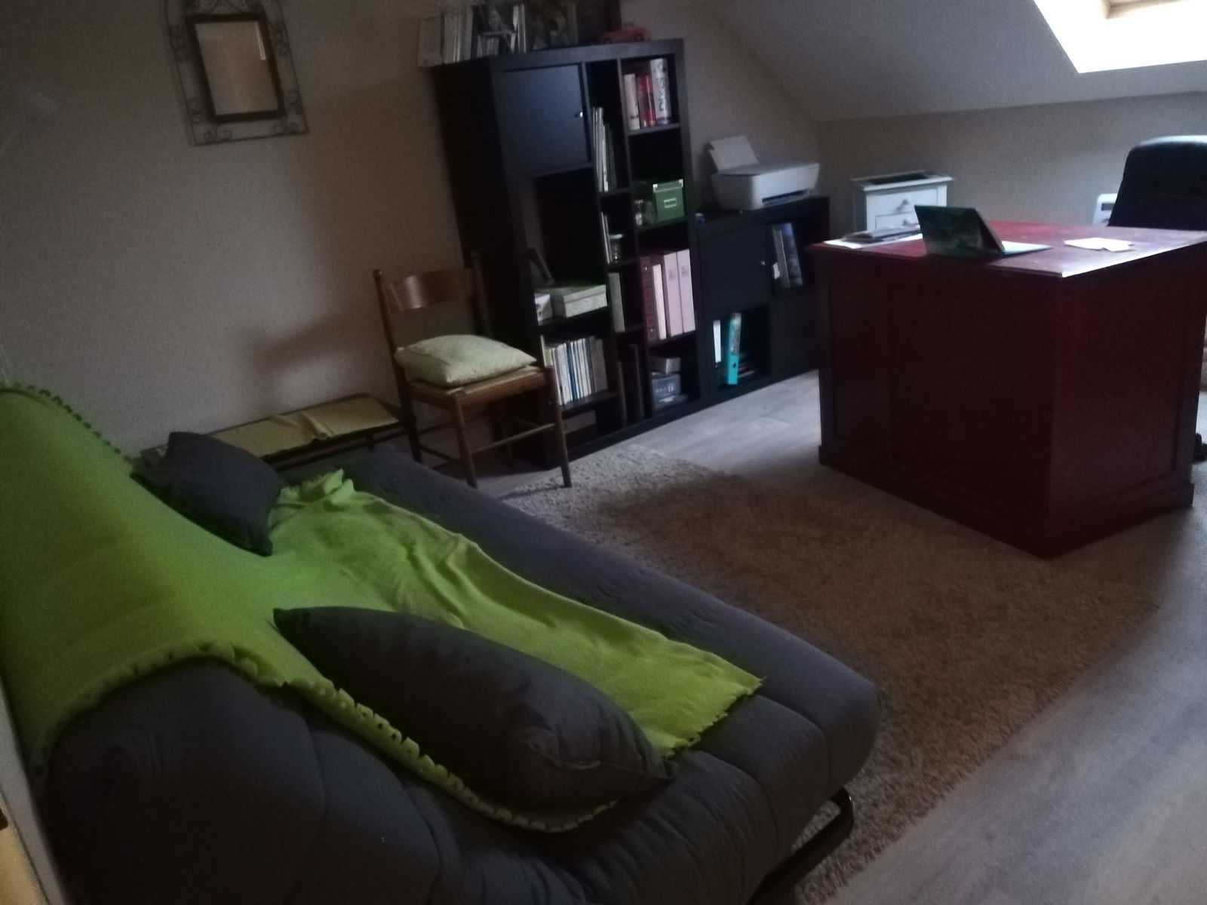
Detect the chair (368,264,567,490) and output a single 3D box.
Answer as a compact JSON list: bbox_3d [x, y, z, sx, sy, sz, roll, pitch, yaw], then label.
[{"bbox_3d":[-0.461,-0.254,3.281,0.410,0.840,0.470,-20,25,-29],"label":"chair"}]

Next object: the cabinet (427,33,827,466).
[{"bbox_3d":[0.245,-0.920,3.860,1.660,1.490,0.405,-21,25,-31],"label":"cabinet"}]

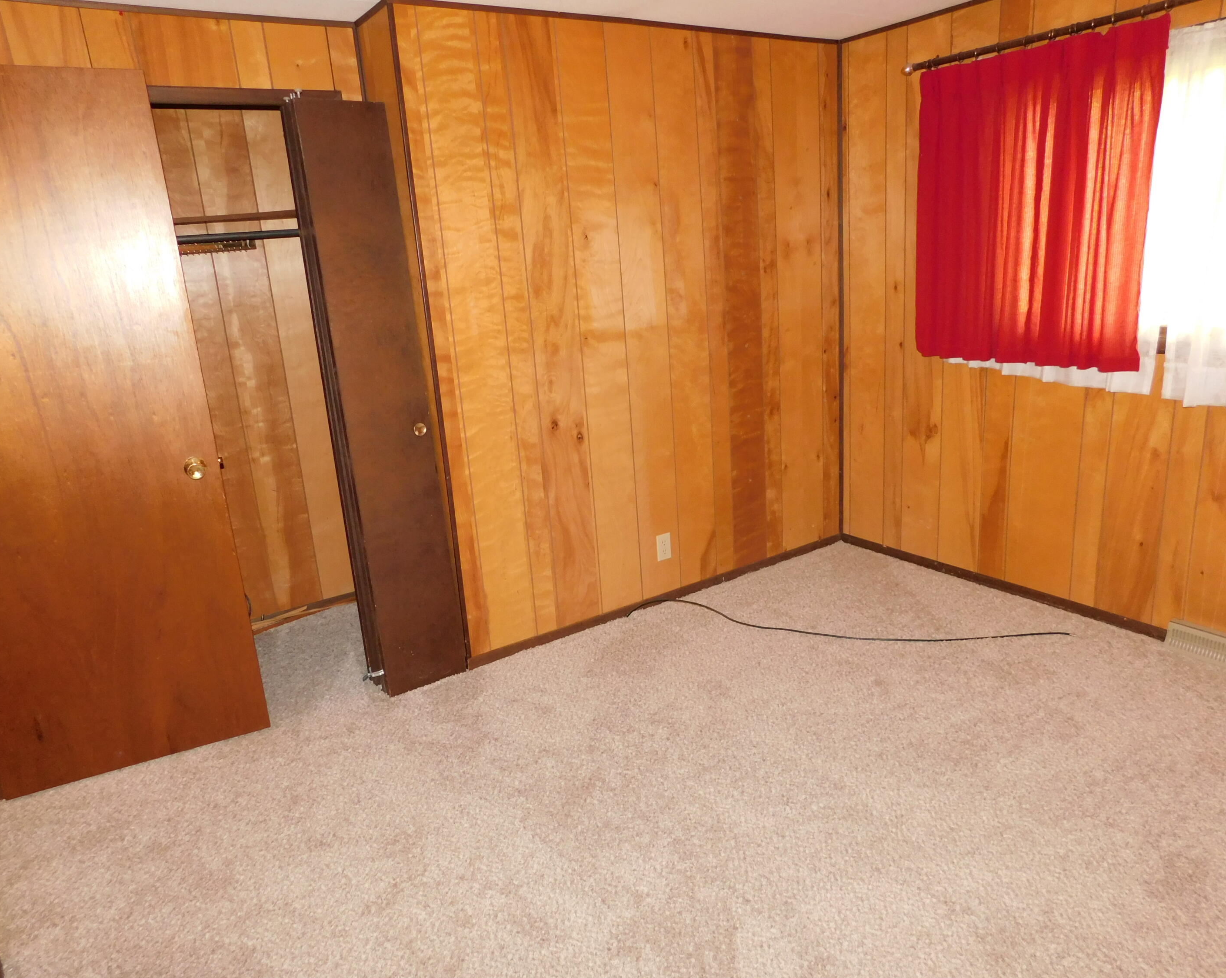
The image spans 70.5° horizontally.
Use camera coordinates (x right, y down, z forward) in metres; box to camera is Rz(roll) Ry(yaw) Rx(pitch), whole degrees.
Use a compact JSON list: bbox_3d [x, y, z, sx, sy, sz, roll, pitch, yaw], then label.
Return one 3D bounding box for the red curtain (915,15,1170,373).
[{"bbox_3d":[1.481,-1.004,3.134,0.090,1.088,0.909,-14,18,-31],"label":"red curtain"}]

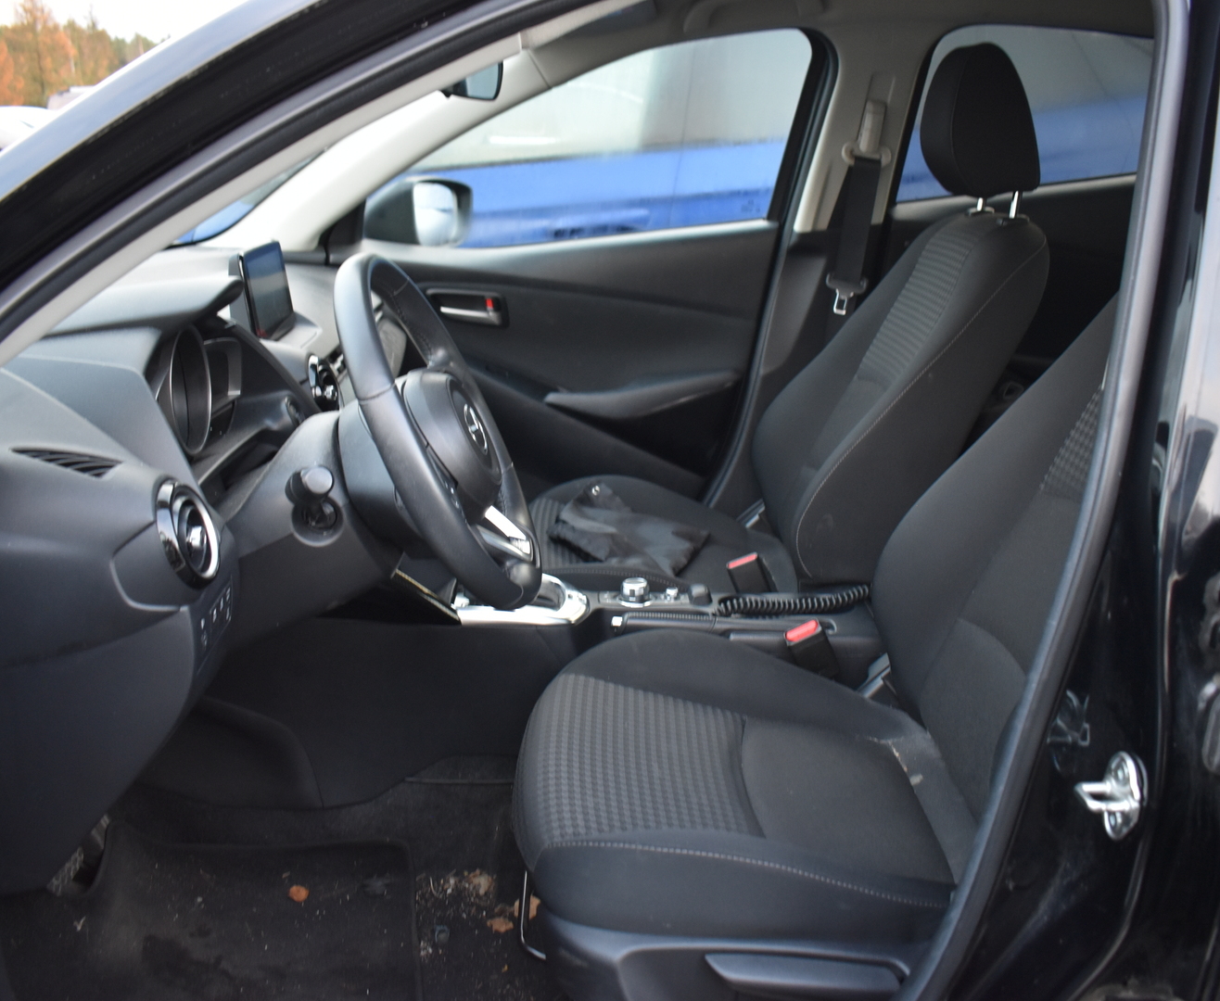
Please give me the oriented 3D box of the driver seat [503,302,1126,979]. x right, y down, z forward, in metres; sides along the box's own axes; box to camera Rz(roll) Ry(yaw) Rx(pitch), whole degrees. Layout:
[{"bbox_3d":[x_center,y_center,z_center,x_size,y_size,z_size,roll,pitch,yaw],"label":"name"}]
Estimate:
[{"bbox_3d":[0.300,0.016,1.134,0.790,0.950,0.520,0,19,0],"label":"driver seat"}]

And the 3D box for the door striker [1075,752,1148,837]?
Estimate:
[{"bbox_3d":[0.330,0.196,0.746,0.037,0.060,0.037,-6,19,-17],"label":"door striker"}]

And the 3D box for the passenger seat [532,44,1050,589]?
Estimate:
[{"bbox_3d":[0.240,-0.215,1.794,0.780,0.950,0.520,0,19,0],"label":"passenger seat"}]

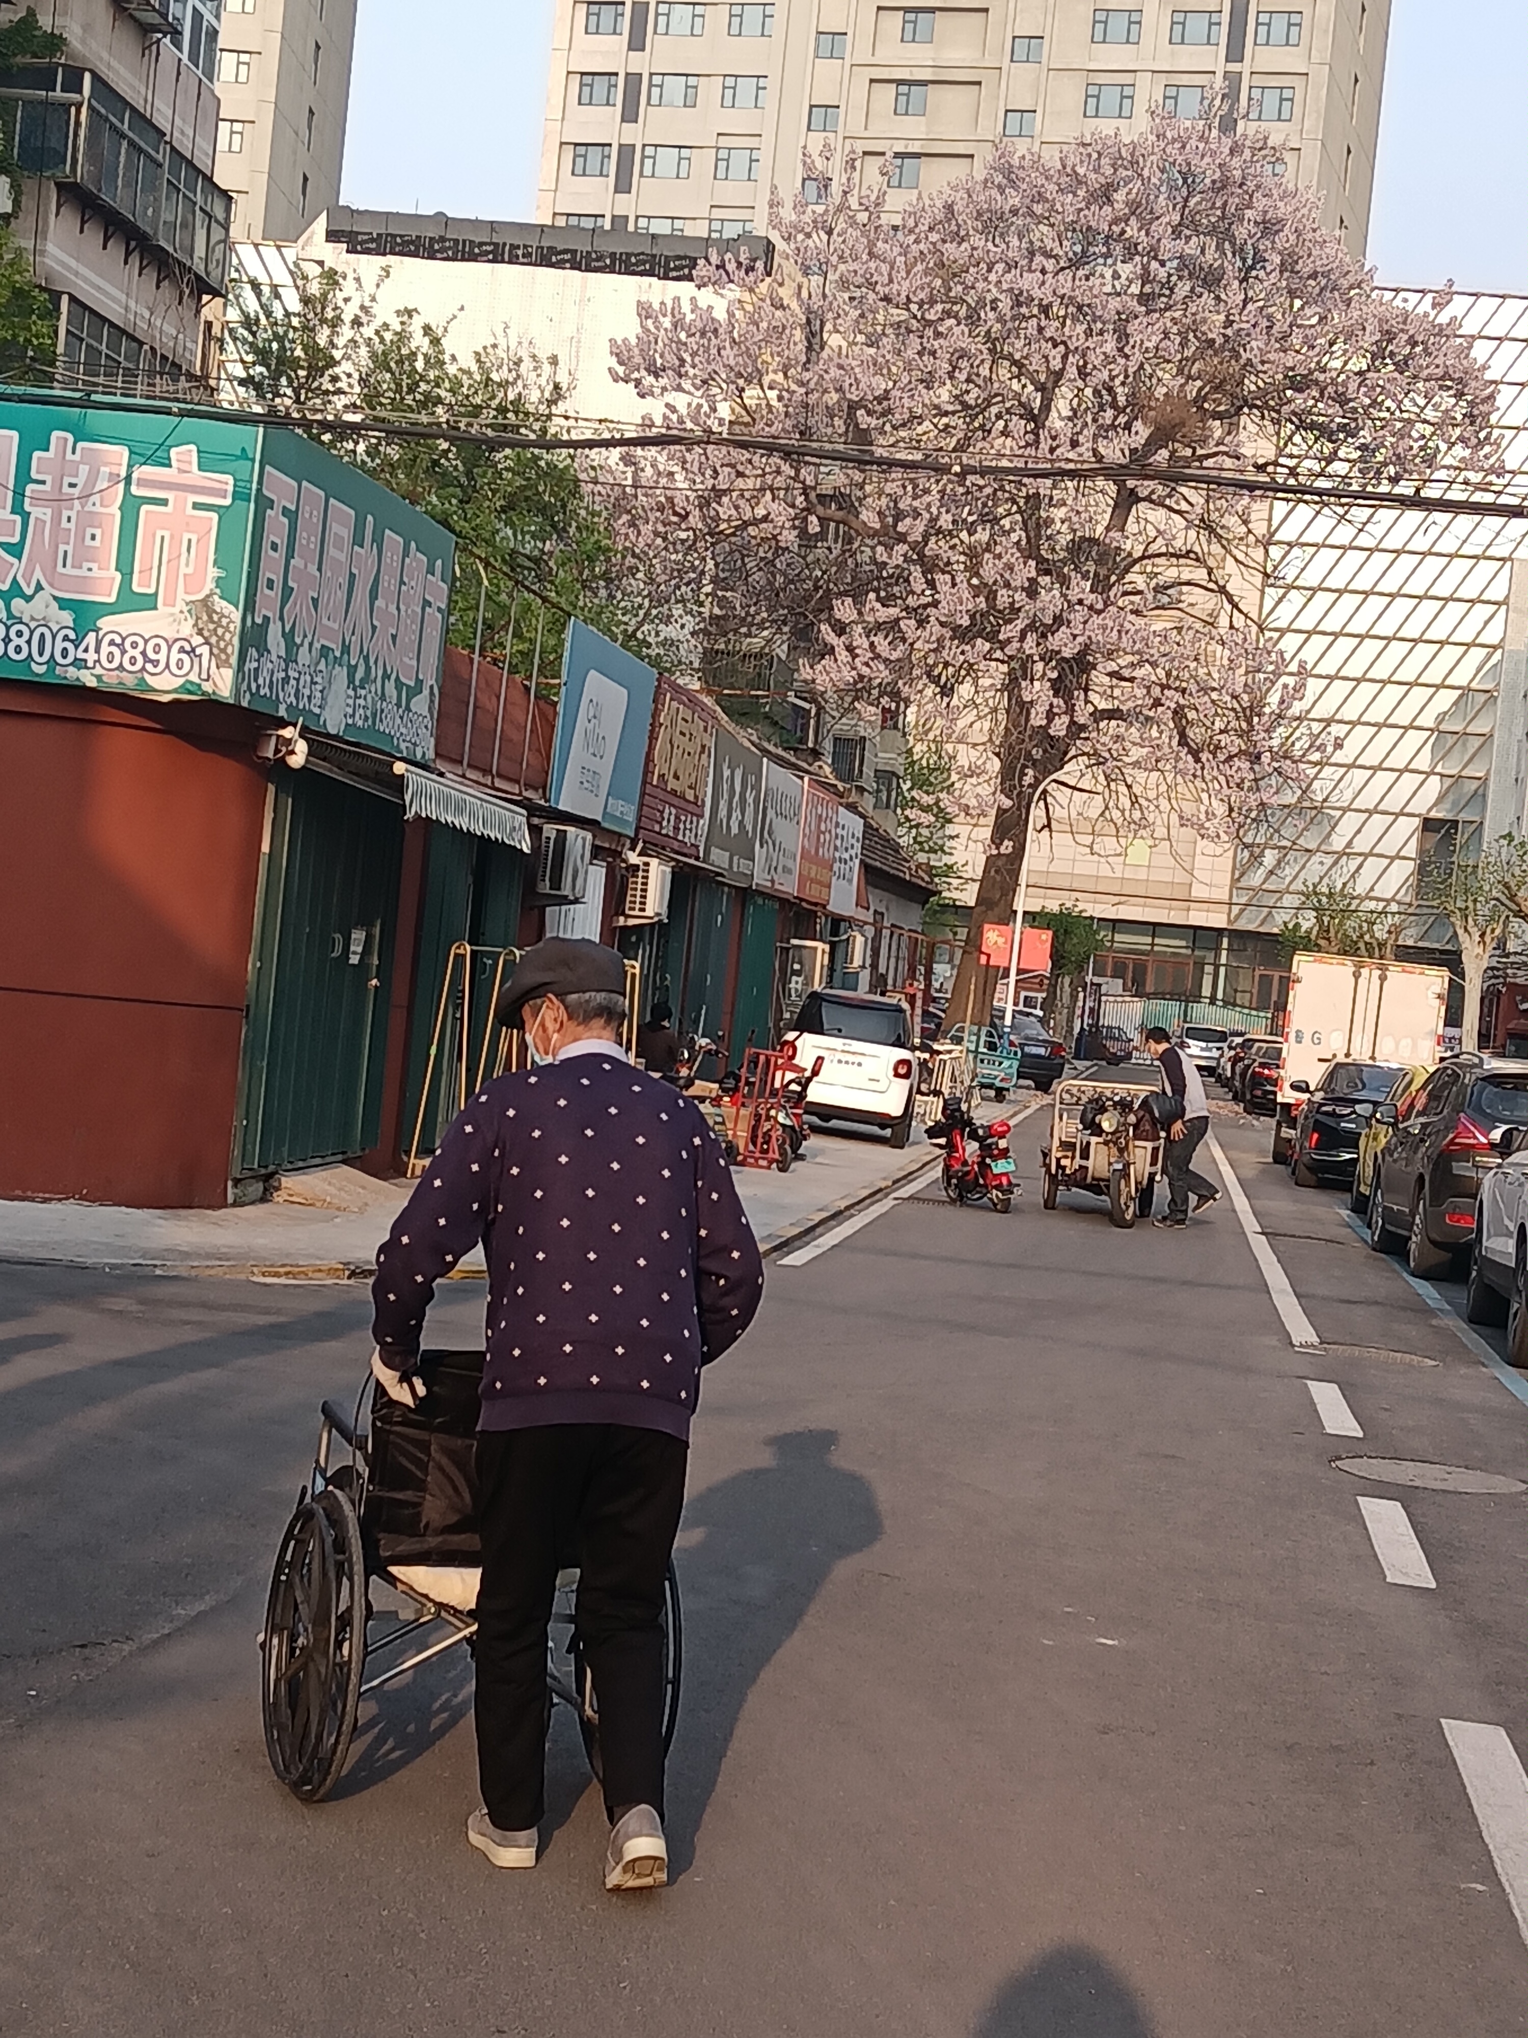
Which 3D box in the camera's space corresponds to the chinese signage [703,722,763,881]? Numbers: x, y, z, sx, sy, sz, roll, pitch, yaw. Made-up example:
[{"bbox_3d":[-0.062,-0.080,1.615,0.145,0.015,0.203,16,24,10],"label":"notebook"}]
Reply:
[{"bbox_3d":[-0.371,-2.350,37.415,0.090,1.461,4.559,5,1,7],"label":"chinese signage"}]

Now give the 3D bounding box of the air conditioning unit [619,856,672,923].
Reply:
[{"bbox_3d":[-1.107,-1.244,32.134,0.290,0.550,0.800,5,1,7],"label":"air conditioning unit"}]

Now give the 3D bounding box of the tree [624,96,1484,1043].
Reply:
[{"bbox_3d":[4.511,-7.306,58.385,15.600,17.100,14.000,6,1,7],"label":"tree"}]

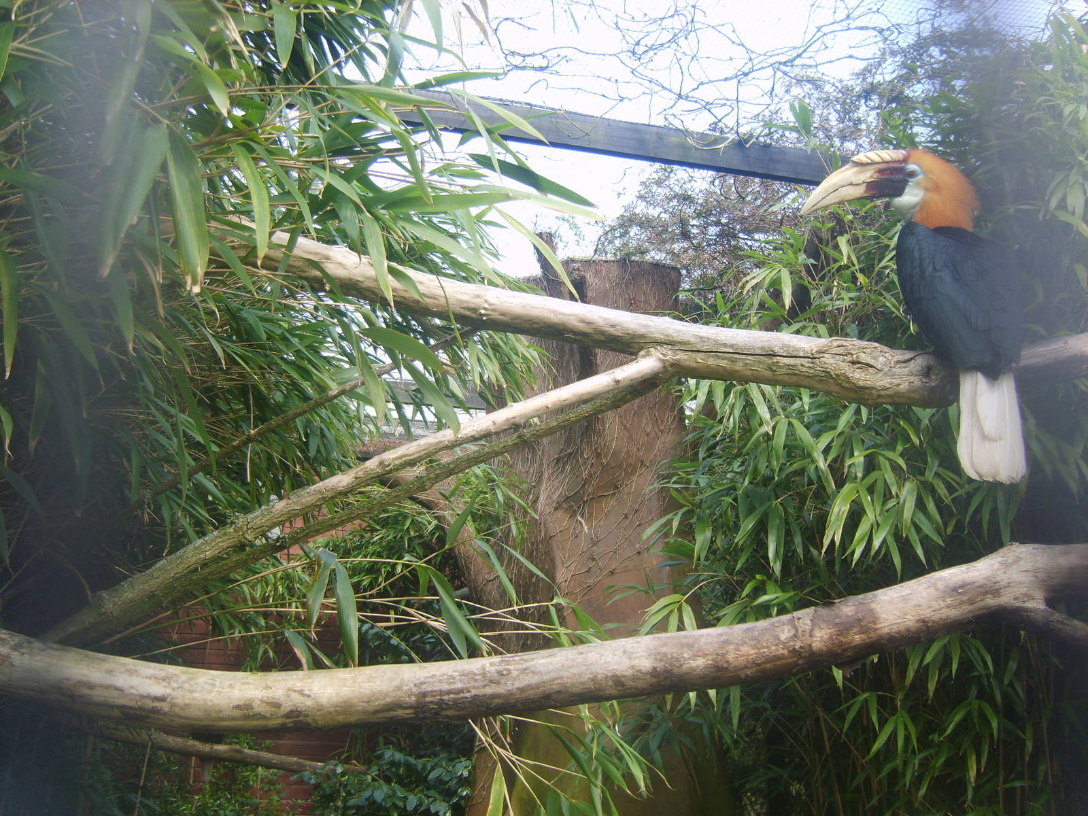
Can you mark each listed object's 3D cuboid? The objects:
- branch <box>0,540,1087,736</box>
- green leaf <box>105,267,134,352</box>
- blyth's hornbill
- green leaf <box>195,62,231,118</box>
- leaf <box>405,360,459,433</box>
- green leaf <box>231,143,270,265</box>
[{"bbox_3d":[0.002,0.411,1.950,1.920,0.290,0.240,-2,-3,0],"label":"branch"},{"bbox_3d":[-0.579,-0.135,1.500,0.033,0.120,0.030,-12,-3,-11],"label":"green leaf"},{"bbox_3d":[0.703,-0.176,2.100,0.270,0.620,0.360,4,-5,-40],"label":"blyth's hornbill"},{"bbox_3d":[-0.467,-0.449,1.550,0.034,0.090,0.030,-26,-3,-10],"label":"green leaf"},{"bbox_3d":[-0.194,-0.021,1.900,0.037,0.155,0.030,-36,-3,-9],"label":"leaf"},{"bbox_3d":[-0.428,-0.297,1.600,0.042,0.172,0.035,-11,-3,-11],"label":"green leaf"}]

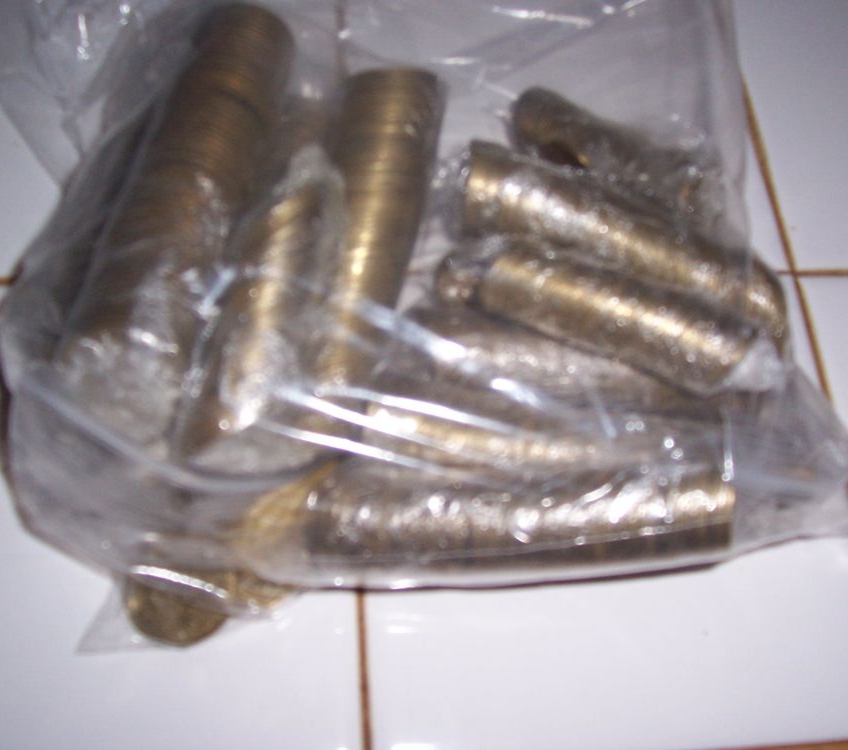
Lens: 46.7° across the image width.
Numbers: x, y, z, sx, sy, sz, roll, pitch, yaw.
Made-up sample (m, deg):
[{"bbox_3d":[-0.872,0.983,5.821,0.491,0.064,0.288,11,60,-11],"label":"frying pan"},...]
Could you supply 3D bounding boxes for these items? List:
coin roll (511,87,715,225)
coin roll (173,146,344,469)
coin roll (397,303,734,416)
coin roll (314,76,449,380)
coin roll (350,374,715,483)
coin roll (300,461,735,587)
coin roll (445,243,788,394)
[{"bbox_3d":[0.045,-0.053,0.237,0.044,0.018,0.018,22,64,5],"label":"coin roll"},{"bbox_3d":[-0.033,-0.015,0.206,0.020,0.020,0.067,9,62,0],"label":"coin roll"},{"bbox_3d":[0.028,-0.002,0.210,0.068,0.019,0.019,9,63,0],"label":"coin roll"},{"bbox_3d":[-0.011,-0.033,0.216,0.021,0.021,0.069,8,70,0],"label":"coin roll"},{"bbox_3d":[0.023,0.011,0.203,0.071,0.019,0.019,6,63,-2],"label":"coin roll"},{"bbox_3d":[0.018,0.029,0.194,0.082,0.021,0.021,-1,64,-5],"label":"coin roll"},{"bbox_3d":[0.037,-0.012,0.204,0.066,0.018,0.018,15,64,1],"label":"coin roll"}]

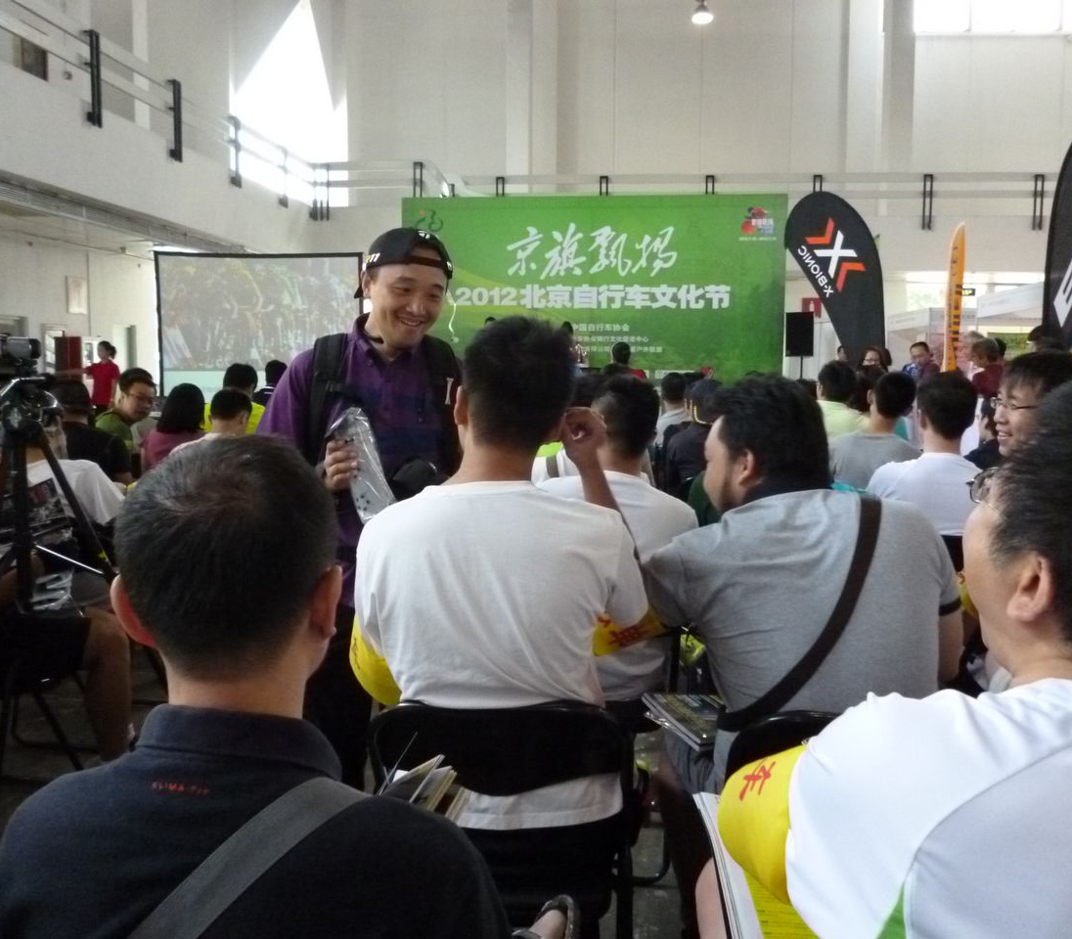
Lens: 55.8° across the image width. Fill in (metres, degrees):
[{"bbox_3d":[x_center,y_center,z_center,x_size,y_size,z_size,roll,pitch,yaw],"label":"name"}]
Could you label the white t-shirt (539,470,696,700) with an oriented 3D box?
[{"bbox_3d":[0.210,0.294,2.713,0.470,0.610,0.300,-1,5,-8],"label":"white t-shirt"}]

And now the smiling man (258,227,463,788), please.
[{"bbox_3d":[-0.380,0.292,2.181,0.500,1.600,0.420,-2,5,-25],"label":"smiling man"}]

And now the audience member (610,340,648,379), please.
[{"bbox_3d":[0.800,-0.350,9.503,0.480,1.680,0.320,0,5,5],"label":"audience member"}]

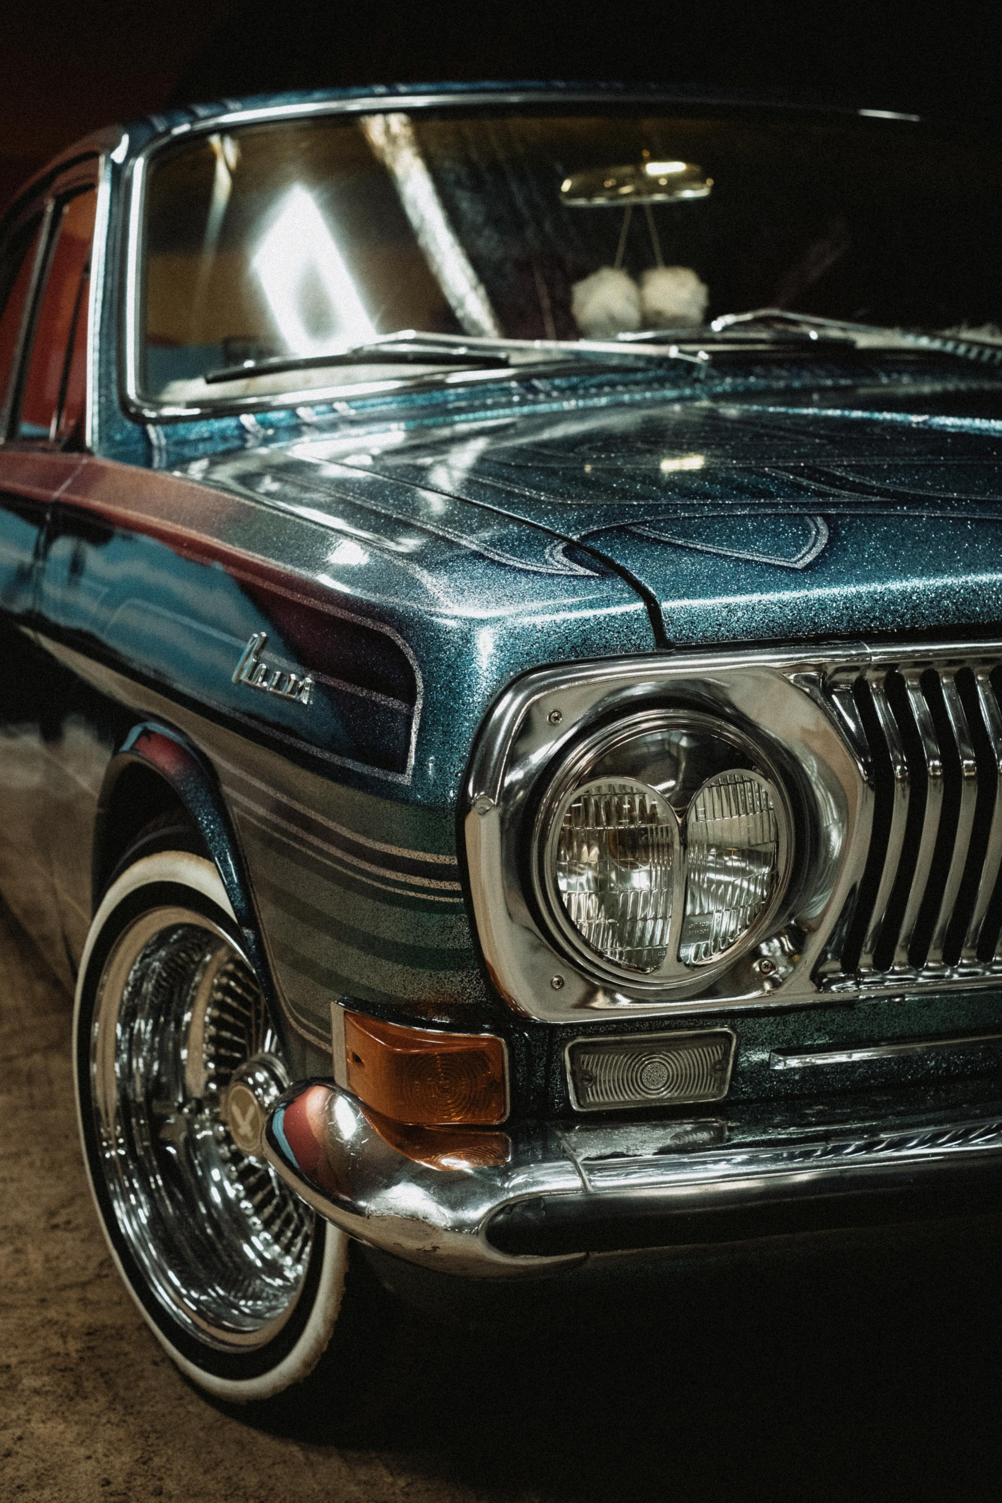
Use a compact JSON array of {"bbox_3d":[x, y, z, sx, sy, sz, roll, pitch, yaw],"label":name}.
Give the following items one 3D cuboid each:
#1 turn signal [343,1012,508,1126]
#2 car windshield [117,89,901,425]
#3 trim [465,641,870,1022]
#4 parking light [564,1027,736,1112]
[{"bbox_3d":[-0.052,0.206,1.452,0.098,0.058,0.090,-2,9,-15],"label":"turn signal"},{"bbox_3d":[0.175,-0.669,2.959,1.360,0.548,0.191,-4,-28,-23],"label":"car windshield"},{"bbox_3d":[0.106,0.052,1.427,0.268,0.235,0.080,-3,10,-20],"label":"trim"},{"bbox_3d":[0.100,0.212,1.476,0.115,0.054,0.030,-2,9,-15],"label":"parking light"}]

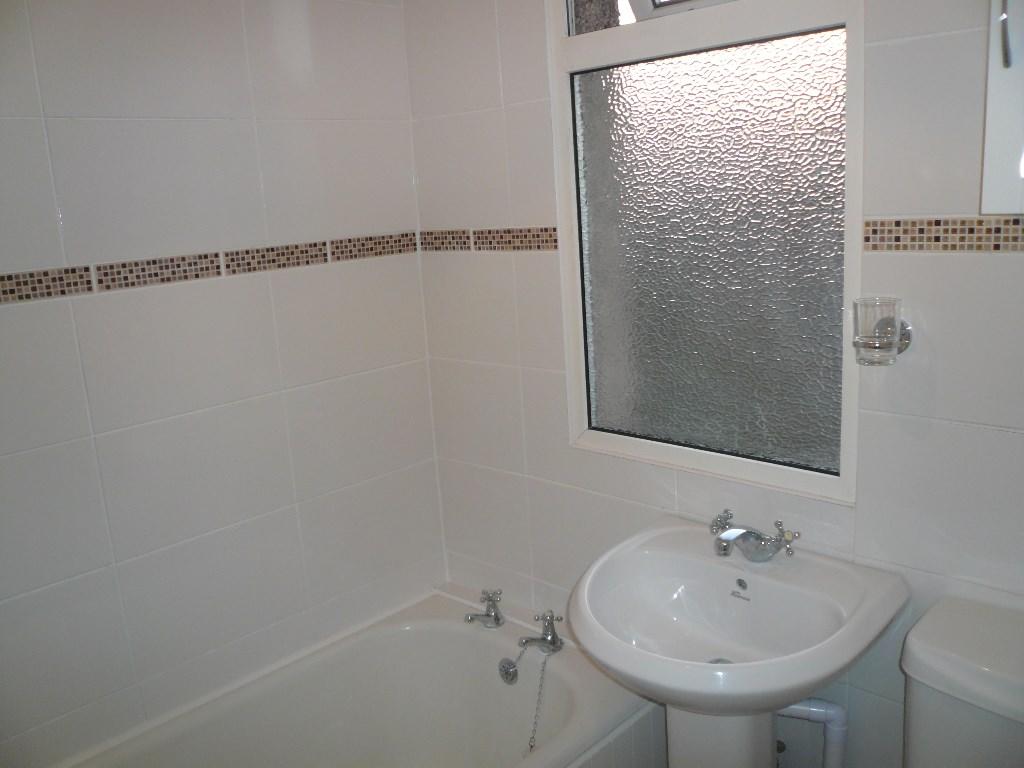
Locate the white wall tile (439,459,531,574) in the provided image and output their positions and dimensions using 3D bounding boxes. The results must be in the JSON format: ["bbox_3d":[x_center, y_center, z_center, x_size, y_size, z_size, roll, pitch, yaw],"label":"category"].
[{"bbox_3d":[-0.065,0.315,2.001,0.302,0.250,0.009,8,17,43],"label":"white wall tile"}]

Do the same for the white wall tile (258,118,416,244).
[{"bbox_3d":[-0.369,-0.441,1.793,0.009,0.250,0.400,8,17,43],"label":"white wall tile"}]

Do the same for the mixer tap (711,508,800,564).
[{"bbox_3d":[0.391,0.269,1.404,0.165,0.076,0.150,8,17,42],"label":"mixer tap"}]

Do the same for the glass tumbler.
[{"bbox_3d":[0.534,-0.075,1.199,0.068,0.094,0.068,8,17,43],"label":"glass tumbler"}]

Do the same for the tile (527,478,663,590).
[{"bbox_3d":[0.188,0.351,1.764,0.400,0.250,0.009,8,17,43],"label":"tile"}]

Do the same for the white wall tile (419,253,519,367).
[{"bbox_3d":[-0.097,-0.175,1.909,0.298,0.250,0.009,8,17,42],"label":"white wall tile"}]

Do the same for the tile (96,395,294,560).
[{"bbox_3d":[-0.611,0.173,1.640,0.009,0.250,0.400,9,17,43],"label":"tile"}]

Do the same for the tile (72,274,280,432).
[{"bbox_3d":[-0.624,-0.070,1.577,0.009,0.250,0.400,8,17,43],"label":"tile"}]

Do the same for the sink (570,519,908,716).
[{"bbox_3d":[0.322,0.413,1.329,0.490,0.180,0.440,8,17,43],"label":"sink"}]

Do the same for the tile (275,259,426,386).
[{"bbox_3d":[-0.350,-0.148,1.857,0.009,0.250,0.400,8,17,43],"label":"tile"}]

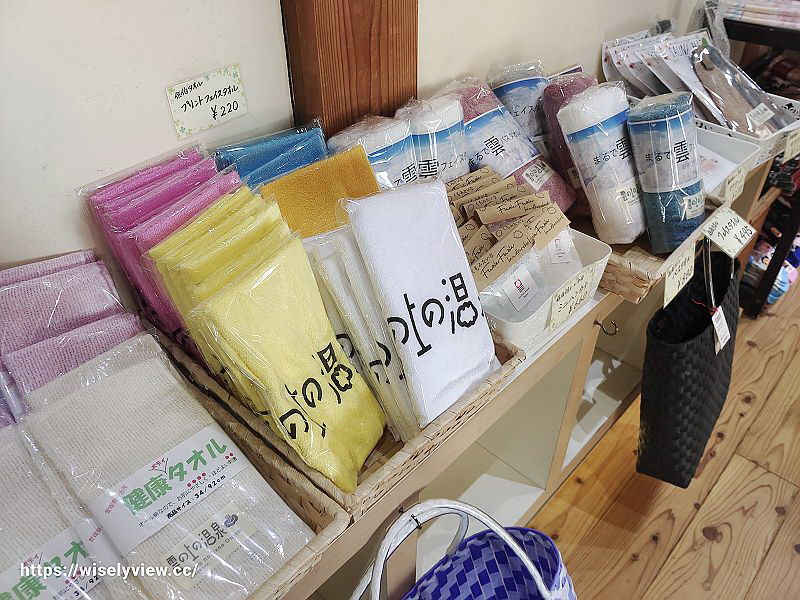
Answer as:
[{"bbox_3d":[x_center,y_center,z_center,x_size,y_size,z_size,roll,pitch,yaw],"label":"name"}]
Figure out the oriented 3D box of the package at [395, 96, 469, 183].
[{"bbox_3d":[0.068,-0.165,0.771,0.091,0.187,0.091,-11,19,19],"label":"package"}]

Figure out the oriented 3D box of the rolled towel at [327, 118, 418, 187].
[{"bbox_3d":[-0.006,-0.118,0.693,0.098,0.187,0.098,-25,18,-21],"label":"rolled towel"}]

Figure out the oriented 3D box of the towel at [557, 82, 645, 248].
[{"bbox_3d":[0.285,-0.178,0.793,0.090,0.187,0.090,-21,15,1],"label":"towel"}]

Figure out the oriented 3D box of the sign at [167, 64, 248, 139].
[{"bbox_3d":[-0.201,-0.211,0.615,0.004,0.054,0.088,31,49,33],"label":"sign"}]

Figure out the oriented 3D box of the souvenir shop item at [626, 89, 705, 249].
[{"bbox_3d":[0.377,-0.175,0.807,0.093,0.190,0.093,-10,18,9],"label":"souvenir shop item"}]

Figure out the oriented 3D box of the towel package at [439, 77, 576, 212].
[{"bbox_3d":[0.156,-0.212,0.826,0.204,0.096,0.096,49,17,-4],"label":"towel package"}]

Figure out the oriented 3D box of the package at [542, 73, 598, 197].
[{"bbox_3d":[0.290,-0.245,0.898,0.089,0.187,0.089,-13,20,21],"label":"package"}]

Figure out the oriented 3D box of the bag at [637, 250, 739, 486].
[{"bbox_3d":[0.506,0.129,1.016,0.086,0.328,0.231,17,42,39],"label":"bag"}]

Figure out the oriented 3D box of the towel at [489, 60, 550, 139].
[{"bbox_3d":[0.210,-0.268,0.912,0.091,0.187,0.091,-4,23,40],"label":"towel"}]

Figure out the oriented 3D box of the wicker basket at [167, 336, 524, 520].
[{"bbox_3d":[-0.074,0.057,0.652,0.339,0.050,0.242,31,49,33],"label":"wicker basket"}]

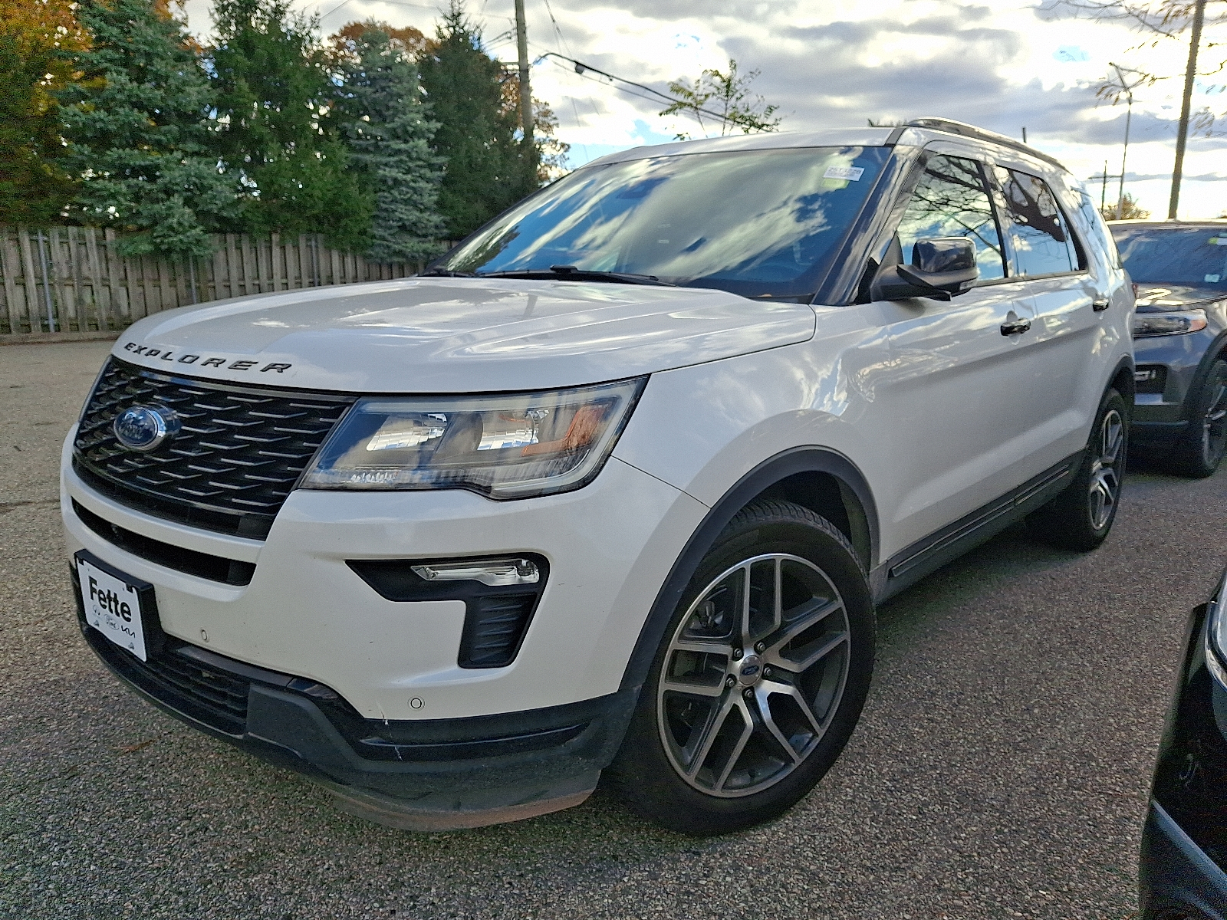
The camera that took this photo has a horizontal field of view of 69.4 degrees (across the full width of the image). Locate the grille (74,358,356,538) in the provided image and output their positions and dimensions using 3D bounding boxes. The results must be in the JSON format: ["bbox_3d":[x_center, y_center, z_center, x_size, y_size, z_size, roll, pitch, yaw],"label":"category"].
[{"bbox_3d":[-0.923,-0.046,1.841,1.130,0.270,0.200,9,14,41],"label":"grille"}]

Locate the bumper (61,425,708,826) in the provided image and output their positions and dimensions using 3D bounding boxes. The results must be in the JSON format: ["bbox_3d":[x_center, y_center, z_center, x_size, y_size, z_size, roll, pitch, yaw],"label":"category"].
[{"bbox_3d":[-0.768,0.250,2.072,1.950,0.690,0.700,9,14,41],"label":"bumper"}]

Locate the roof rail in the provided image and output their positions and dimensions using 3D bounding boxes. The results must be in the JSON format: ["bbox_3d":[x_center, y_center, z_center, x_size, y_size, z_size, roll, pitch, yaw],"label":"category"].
[{"bbox_3d":[1.525,-1.231,3.477,0.070,0.120,1.800,9,14,41],"label":"roof rail"}]

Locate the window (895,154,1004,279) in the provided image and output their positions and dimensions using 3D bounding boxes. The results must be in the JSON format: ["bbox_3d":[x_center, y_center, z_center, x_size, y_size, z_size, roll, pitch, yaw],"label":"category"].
[{"bbox_3d":[0.985,-0.741,2.659,0.060,0.437,0.920,-18,-4,43],"label":"window"}]

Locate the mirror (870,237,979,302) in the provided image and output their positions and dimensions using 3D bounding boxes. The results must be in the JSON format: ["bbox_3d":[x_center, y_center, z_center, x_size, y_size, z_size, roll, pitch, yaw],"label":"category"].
[{"bbox_3d":[0.781,-0.465,2.176,0.260,0.170,0.210,9,14,41],"label":"mirror"}]

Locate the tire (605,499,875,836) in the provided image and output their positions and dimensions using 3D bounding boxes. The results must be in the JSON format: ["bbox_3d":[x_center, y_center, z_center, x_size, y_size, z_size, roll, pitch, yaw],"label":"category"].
[{"bbox_3d":[0.257,0.443,1.997,0.760,0.760,0.260,-7,13,-31],"label":"tire"}]

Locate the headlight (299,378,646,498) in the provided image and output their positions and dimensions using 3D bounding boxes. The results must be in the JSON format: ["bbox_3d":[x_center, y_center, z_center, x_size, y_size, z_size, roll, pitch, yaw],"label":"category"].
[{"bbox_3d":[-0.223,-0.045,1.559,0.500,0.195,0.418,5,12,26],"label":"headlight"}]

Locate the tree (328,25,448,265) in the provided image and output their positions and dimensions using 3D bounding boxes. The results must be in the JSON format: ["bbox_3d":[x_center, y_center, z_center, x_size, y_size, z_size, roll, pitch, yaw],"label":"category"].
[{"bbox_3d":[-5.376,-6.729,20.751,2.900,6.640,2.900,-3,11,-14],"label":"tree"}]

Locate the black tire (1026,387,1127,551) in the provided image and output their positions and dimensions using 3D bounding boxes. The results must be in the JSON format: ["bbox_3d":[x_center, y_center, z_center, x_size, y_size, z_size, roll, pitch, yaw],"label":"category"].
[{"bbox_3d":[2.162,0.031,4.098,0.260,0.760,0.760,9,14,41],"label":"black tire"}]

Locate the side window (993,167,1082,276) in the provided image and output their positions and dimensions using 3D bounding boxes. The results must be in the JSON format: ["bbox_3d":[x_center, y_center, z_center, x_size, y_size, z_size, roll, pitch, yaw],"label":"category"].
[{"bbox_3d":[1.554,-0.875,3.289,0.060,0.427,0.840,-19,-4,43],"label":"side window"}]

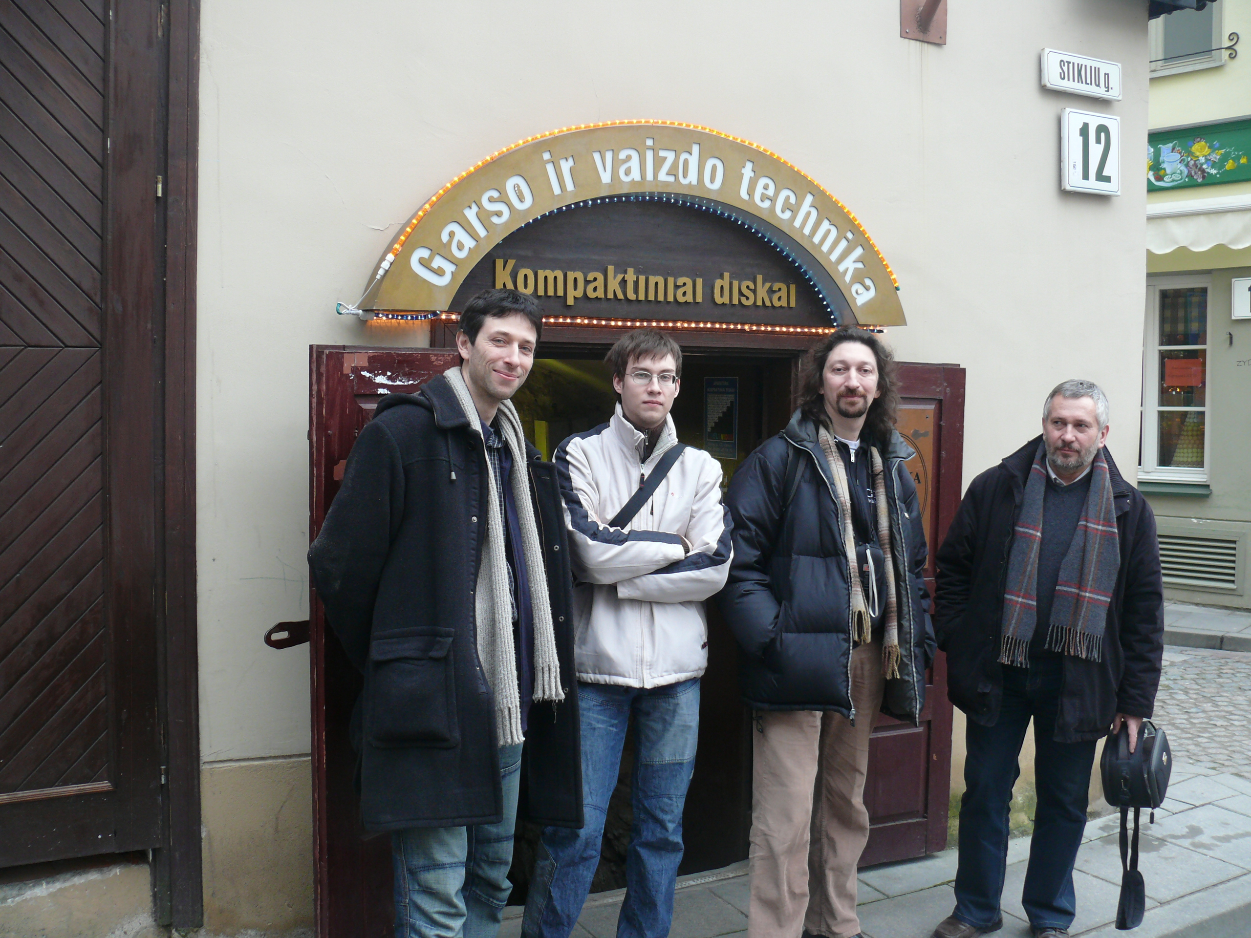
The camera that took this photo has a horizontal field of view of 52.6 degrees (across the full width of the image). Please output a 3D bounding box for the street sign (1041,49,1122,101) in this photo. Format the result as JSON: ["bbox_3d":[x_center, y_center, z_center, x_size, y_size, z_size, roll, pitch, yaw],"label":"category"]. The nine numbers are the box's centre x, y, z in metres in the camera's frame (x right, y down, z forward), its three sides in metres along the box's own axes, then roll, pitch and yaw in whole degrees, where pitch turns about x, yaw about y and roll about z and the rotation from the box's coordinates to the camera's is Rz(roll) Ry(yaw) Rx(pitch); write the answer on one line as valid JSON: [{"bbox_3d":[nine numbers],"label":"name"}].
[{"bbox_3d":[1.682,-1.451,4.667,0.394,0.135,0.030,-1,4,-28],"label":"street sign"}]

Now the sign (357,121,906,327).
[{"bbox_3d":[0.099,-0.732,3.816,1.800,0.576,0.150,-1,4,-27],"label":"sign"}]

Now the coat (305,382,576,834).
[{"bbox_3d":[-0.403,0.268,2.833,0.600,0.970,0.430,-2,4,-35],"label":"coat"}]

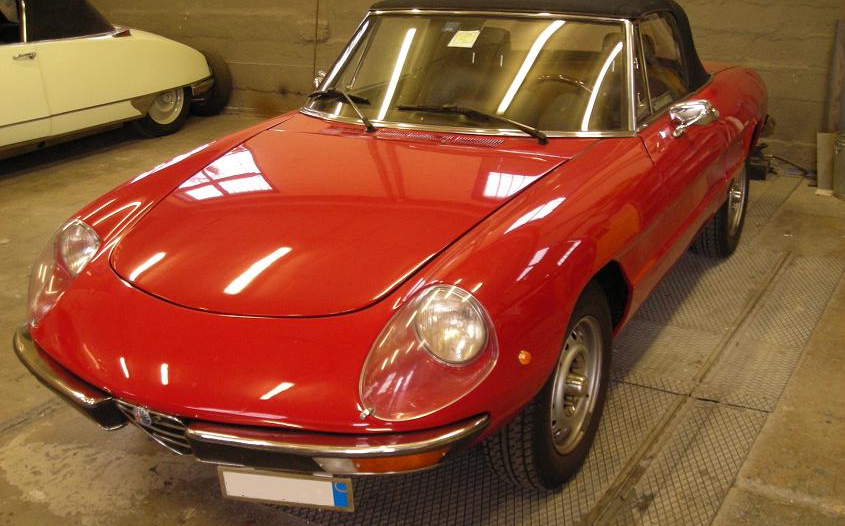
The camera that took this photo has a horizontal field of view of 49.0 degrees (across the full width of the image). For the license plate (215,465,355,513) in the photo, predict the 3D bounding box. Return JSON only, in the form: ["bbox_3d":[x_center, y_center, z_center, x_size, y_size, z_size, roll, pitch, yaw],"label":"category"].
[{"bbox_3d":[-0.327,0.547,2.240,0.340,0.112,0.020,3,31,9],"label":"license plate"}]

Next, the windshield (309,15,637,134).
[{"bbox_3d":[0.164,-0.694,3.345,1.330,0.480,0.140,9,-19,28],"label":"windshield"}]

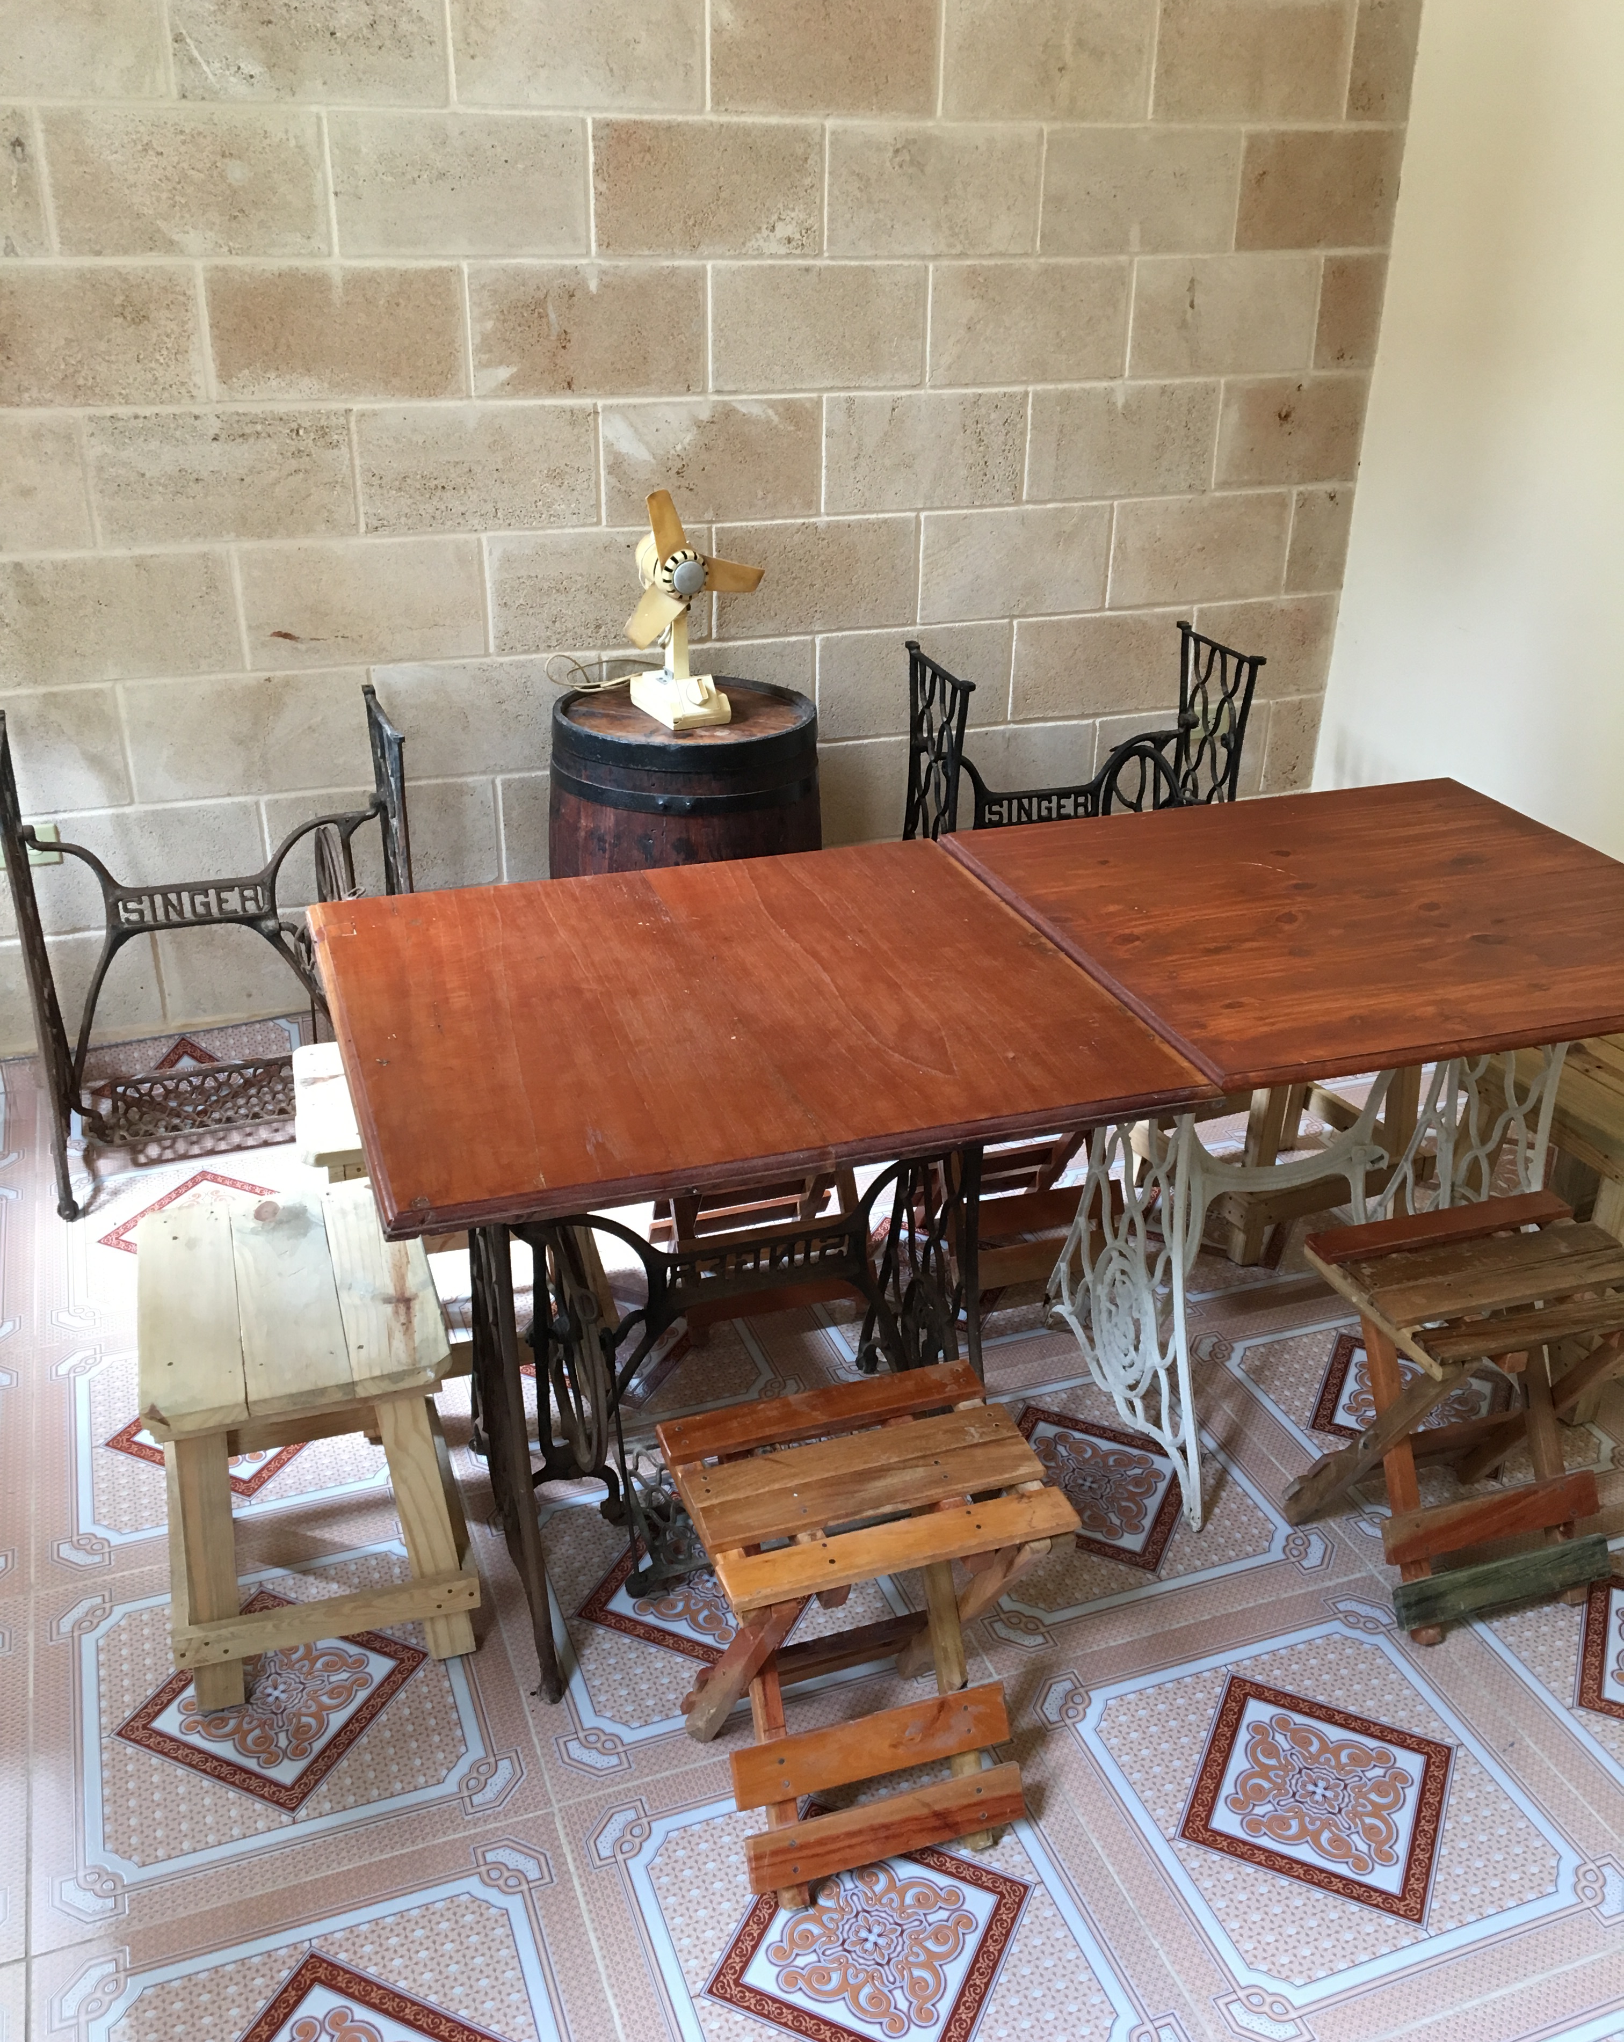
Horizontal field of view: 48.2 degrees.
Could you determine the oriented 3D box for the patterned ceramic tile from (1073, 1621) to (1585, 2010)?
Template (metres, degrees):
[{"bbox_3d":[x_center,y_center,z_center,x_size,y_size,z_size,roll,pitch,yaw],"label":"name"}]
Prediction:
[{"bbox_3d":[0.527,0.800,1.884,0.430,0.010,0.430,-9,27,-19],"label":"patterned ceramic tile"}]

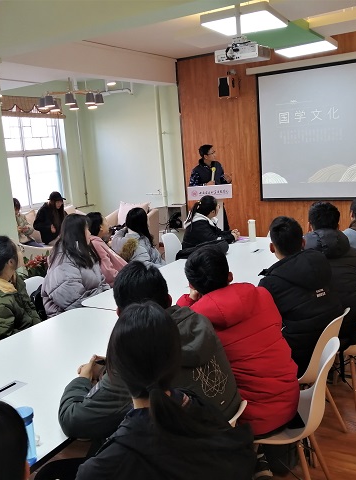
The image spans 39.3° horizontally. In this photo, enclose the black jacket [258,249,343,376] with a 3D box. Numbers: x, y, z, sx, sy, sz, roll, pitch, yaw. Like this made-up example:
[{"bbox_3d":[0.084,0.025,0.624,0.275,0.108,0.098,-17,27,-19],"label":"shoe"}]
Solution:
[{"bbox_3d":[0.644,0.378,2.944,0.500,0.660,0.480,-9,12,-25],"label":"black jacket"}]

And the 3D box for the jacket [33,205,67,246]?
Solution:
[{"bbox_3d":[-1.971,-0.224,7.528,0.470,0.580,0.400,-8,11,-24],"label":"jacket"}]

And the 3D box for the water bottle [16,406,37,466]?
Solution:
[{"bbox_3d":[-0.459,0.601,1.527,0.064,0.176,0.064,1,11,28],"label":"water bottle"}]

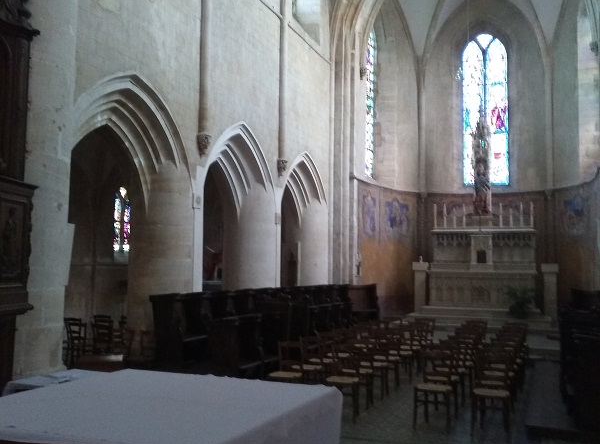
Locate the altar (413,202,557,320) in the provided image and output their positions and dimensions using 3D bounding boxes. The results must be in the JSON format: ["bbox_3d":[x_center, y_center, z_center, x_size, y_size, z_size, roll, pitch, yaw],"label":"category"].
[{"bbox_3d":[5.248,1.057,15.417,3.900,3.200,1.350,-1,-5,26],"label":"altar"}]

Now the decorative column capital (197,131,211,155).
[{"bbox_3d":[-1.576,-1.268,8.697,0.170,0.380,0.200,-1,-5,26],"label":"decorative column capital"}]

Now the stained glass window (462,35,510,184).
[{"bbox_3d":[6.017,-3.710,17.273,1.390,5.000,0.250,-1,-5,26],"label":"stained glass window"}]

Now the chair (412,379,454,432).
[{"bbox_3d":[1.624,2.020,6.381,0.430,0.870,0.490,-1,-5,26],"label":"chair"}]

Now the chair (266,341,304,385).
[{"bbox_3d":[-0.181,2.049,7.079,0.430,0.870,0.480,-1,-5,26],"label":"chair"}]

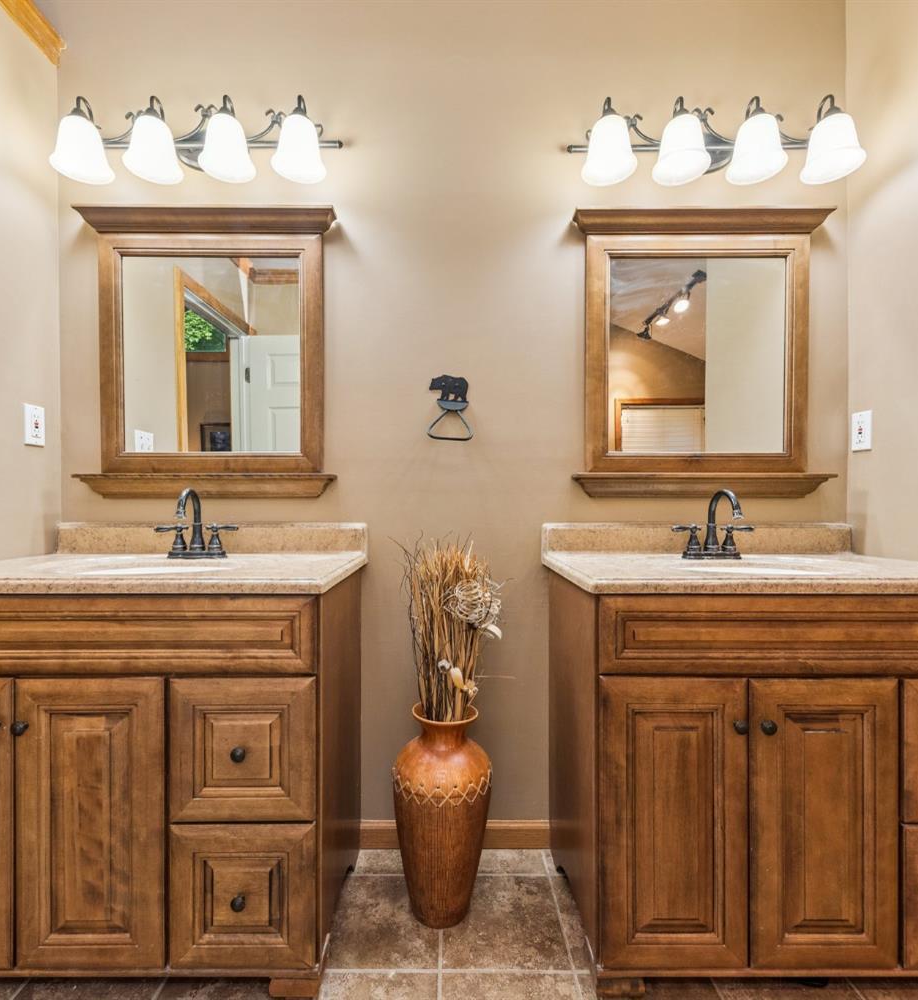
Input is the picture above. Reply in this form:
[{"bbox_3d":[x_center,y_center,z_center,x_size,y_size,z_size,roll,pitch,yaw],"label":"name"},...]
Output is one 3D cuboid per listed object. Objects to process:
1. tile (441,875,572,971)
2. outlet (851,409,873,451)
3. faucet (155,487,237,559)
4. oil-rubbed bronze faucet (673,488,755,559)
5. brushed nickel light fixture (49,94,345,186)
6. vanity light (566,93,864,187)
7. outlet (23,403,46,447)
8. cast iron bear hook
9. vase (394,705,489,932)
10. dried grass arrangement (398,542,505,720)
[{"bbox_3d":[0.110,1.082,1.288,0.302,0.010,0.296,0,0,0],"label":"tile"},{"bbox_3d":[1.203,-0.206,1.497,0.008,0.114,0.071,0,0,0],"label":"outlet"},{"bbox_3d":[-0.755,0.066,1.392,0.240,0.200,0.155,0,0,-2],"label":"faucet"},{"bbox_3d":[0.716,0.068,1.365,0.230,0.192,0.145,0,0,0],"label":"oil-rubbed bronze faucet"},{"bbox_3d":[-0.757,-1.039,1.444,0.810,0.205,0.218,0,0,0],"label":"brushed nickel light fixture"},{"bbox_3d":[0.739,-1.046,1.428,0.830,0.213,0.215,0,0,0],"label":"vanity light"},{"bbox_3d":[-1.216,-0.212,1.437,0.008,0.115,0.070,0,0,0],"label":"outlet"},{"bbox_3d":[-0.027,-0.281,1.535,0.140,0.206,0.035,0,0,0],"label":"cast iron bear hook"},{"bbox_3d":[-0.044,0.808,1.310,0.255,0.505,0.255,0,0,0],"label":"vase"},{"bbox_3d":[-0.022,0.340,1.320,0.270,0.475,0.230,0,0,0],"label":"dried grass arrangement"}]

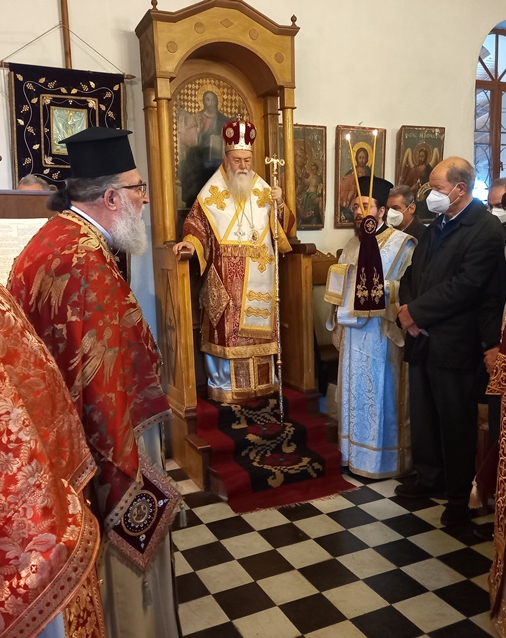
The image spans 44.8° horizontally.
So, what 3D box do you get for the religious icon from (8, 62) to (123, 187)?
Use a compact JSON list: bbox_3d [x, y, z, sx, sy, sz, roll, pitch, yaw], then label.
[{"bbox_3d":[-1.122,-1.160,3.818,0.685,0.742,0.030,-5,8,-25],"label":"religious icon"}]

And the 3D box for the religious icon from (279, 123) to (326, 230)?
[{"bbox_3d":[0.351,-1.034,4.534,0.419,0.752,0.035,-5,12,-25],"label":"religious icon"}]

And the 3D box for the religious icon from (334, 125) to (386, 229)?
[{"bbox_3d":[0.835,-1.085,4.760,0.444,0.763,0.035,-5,12,-25],"label":"religious icon"}]

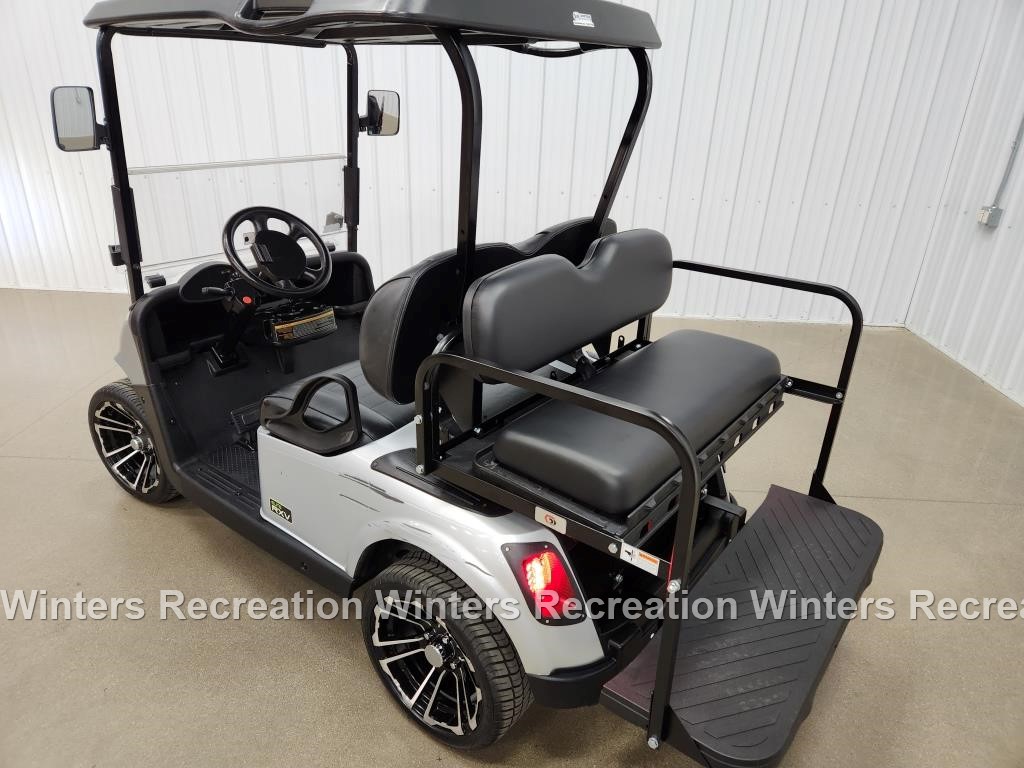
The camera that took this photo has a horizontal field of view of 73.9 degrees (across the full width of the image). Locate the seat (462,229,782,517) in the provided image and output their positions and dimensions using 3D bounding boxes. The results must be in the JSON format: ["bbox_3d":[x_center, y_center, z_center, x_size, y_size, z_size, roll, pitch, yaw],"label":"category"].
[{"bbox_3d":[0.339,-0.123,1.746,0.495,0.410,0.920,20,30,33],"label":"seat"}]

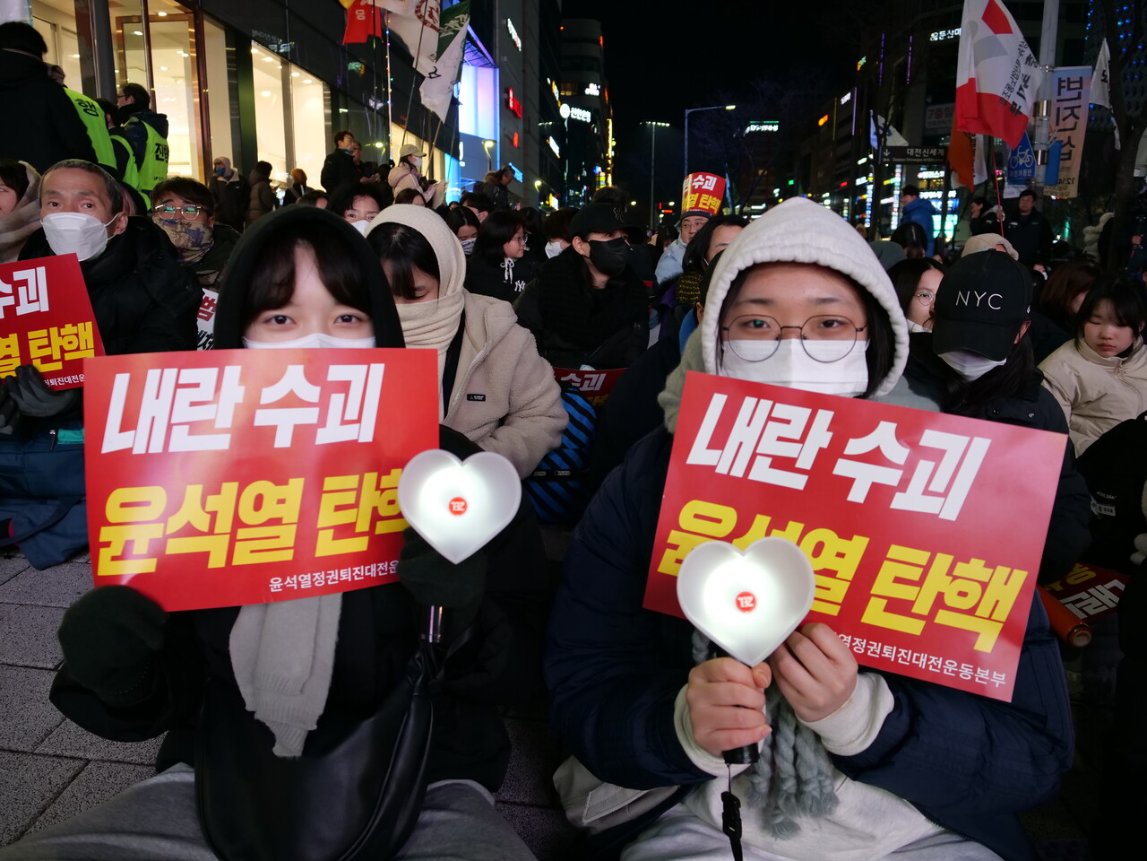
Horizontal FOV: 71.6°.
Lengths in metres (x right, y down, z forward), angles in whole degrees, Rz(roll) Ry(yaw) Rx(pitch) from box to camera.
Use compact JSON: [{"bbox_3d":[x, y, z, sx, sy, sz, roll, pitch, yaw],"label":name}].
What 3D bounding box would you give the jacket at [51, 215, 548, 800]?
[{"bbox_3d":[-0.320,0.182,0.895,0.620,0.870,0.580,0,12,0],"label":"jacket"}]

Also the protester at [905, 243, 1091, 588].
[{"bbox_3d":[0.770,0.096,1.467,0.500,0.840,0.550,8,14,32],"label":"protester"}]

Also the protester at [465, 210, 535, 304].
[{"bbox_3d":[-0.308,-0.534,3.617,0.500,0.930,0.600,-5,13,-24],"label":"protester"}]

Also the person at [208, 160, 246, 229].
[{"bbox_3d":[-4.332,-2.568,10.000,0.500,1.740,0.340,3,14,9],"label":"person"}]

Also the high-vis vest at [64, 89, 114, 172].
[{"bbox_3d":[-3.015,-1.825,4.800,0.320,0.570,0.480,-9,8,27],"label":"high-vis vest"}]

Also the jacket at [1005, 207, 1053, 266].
[{"bbox_3d":[4.403,-1.809,7.700,0.490,0.740,0.300,9,14,37],"label":"jacket"}]

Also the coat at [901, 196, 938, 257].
[{"bbox_3d":[3.755,-2.127,8.600,0.360,0.800,0.470,4,12,18],"label":"coat"}]

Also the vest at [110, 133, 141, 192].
[{"bbox_3d":[-3.025,-1.753,5.300,0.320,0.560,0.450,-7,12,10],"label":"vest"}]

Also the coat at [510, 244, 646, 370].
[{"bbox_3d":[0.023,-0.281,2.450,0.530,0.600,0.400,-2,14,-12],"label":"coat"}]

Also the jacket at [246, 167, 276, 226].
[{"bbox_3d":[-3.809,-2.793,9.700,0.360,0.880,0.460,-6,15,-27],"label":"jacket"}]

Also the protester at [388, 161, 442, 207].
[{"bbox_3d":[-1.560,-2.017,7.800,0.450,1.600,0.500,1,12,2],"label":"protester"}]

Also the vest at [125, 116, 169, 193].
[{"bbox_3d":[-2.999,-1.929,5.550,0.320,0.570,0.460,2,14,5],"label":"vest"}]

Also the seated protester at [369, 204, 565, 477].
[{"bbox_3d":[-0.266,-0.045,1.600,0.570,0.870,0.660,2,14,7],"label":"seated protester"}]

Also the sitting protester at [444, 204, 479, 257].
[{"bbox_3d":[-0.530,-0.595,3.750,0.520,0.860,0.600,0,14,-3],"label":"sitting protester"}]

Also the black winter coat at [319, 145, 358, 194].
[{"bbox_3d":[-2.578,-2.746,8.750,0.350,0.750,0.470,5,12,22],"label":"black winter coat"}]

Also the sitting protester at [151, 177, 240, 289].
[{"bbox_3d":[-1.103,-0.233,2.302,0.550,0.980,0.600,0,12,-5],"label":"sitting protester"}]

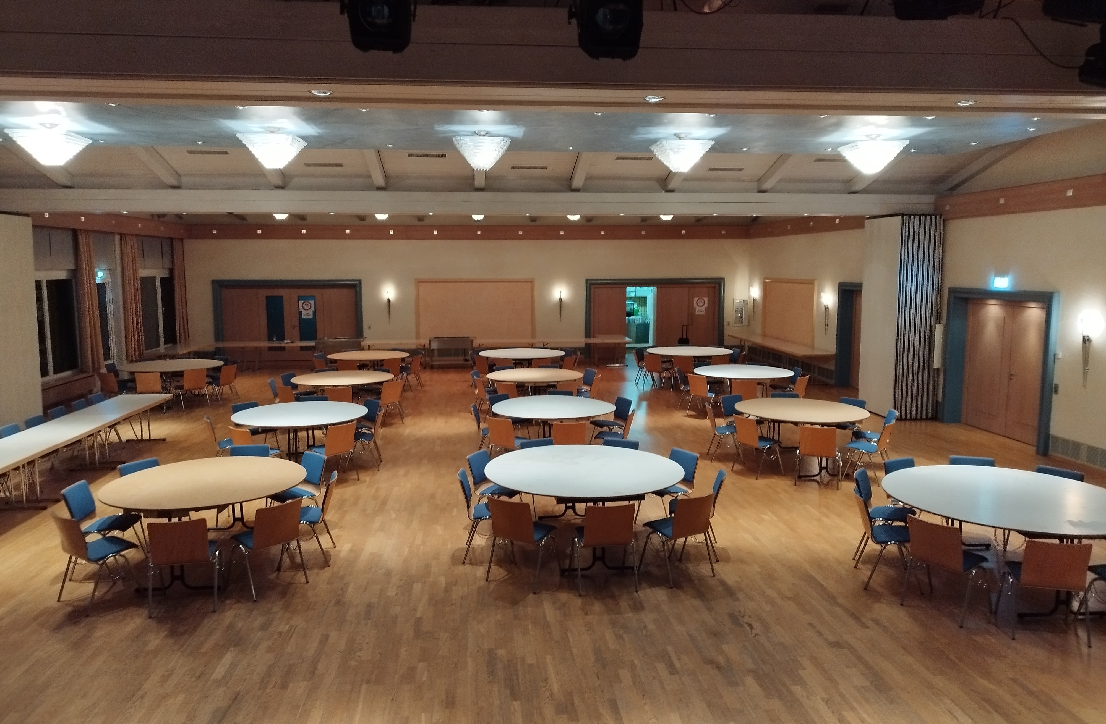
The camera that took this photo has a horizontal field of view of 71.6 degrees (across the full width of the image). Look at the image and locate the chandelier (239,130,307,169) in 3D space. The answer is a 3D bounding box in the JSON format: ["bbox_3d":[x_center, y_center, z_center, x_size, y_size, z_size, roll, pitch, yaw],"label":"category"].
[{"bbox_3d":[-3.271,-2.442,8.968,0.685,0.372,0.685,-1,7,-6],"label":"chandelier"}]

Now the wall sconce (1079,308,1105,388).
[{"bbox_3d":[7.178,-0.134,10.264,0.140,0.959,0.200,-1,7,-6],"label":"wall sconce"}]

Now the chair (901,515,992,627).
[{"bbox_3d":[3.166,1.611,6.163,0.525,0.795,0.515,-5,9,-34],"label":"chair"}]

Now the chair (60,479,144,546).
[{"bbox_3d":[-4.097,1.517,7.046,0.520,0.785,0.515,-1,7,-7],"label":"chair"}]

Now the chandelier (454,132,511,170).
[{"bbox_3d":[-0.773,-2.289,8.327,0.620,0.402,0.620,-1,7,-6],"label":"chandelier"}]

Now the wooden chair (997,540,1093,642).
[{"bbox_3d":[3.636,1.626,5.705,0.515,0.785,0.520,1,7,13],"label":"wooden chair"}]

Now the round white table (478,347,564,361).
[{"bbox_3d":[-0.704,0.182,17.774,1.981,0.754,1.981,0,7,0],"label":"round white table"}]

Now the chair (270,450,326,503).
[{"bbox_3d":[-2.688,1.400,8.050,0.515,0.795,0.525,7,10,44],"label":"chair"}]

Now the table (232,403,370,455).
[{"bbox_3d":[-3.476,1.079,10.658,1.801,0.750,1.801,-1,7,-5],"label":"table"}]

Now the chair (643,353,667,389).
[{"bbox_3d":[2.376,0.210,17.146,0.520,0.800,0.530,6,10,42],"label":"chair"}]

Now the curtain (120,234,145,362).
[{"bbox_3d":[-9.522,-1.445,17.341,0.201,2.855,0.754,-1,7,-7],"label":"curtain"}]

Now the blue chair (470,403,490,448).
[{"bbox_3d":[-0.858,1.030,10.865,0.533,0.789,0.523,-1,7,-2],"label":"blue chair"}]

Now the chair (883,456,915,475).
[{"bbox_3d":[3.661,1.409,7.725,0.515,0.795,0.525,-3,8,-24],"label":"chair"}]

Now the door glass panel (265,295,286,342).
[{"bbox_3d":[-7.727,-1.109,21.403,0.446,1.472,0.040,-1,7,-8],"label":"door glass panel"}]

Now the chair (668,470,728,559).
[{"bbox_3d":[1.381,1.450,7.465,0.530,0.800,0.520,1,7,10],"label":"chair"}]

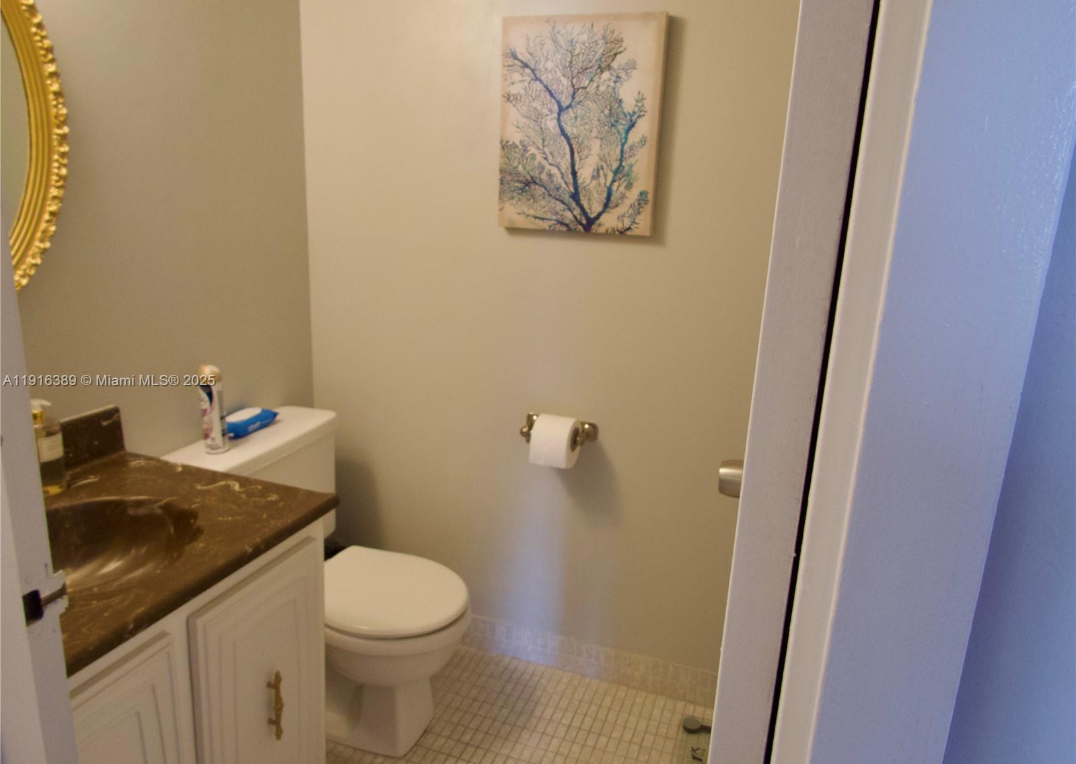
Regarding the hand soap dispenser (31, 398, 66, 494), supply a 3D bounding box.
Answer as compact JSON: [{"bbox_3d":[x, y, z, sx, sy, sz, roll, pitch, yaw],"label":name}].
[{"bbox_3d":[-0.941,0.120,1.418,0.078,0.177,0.072,7,15,18],"label":"hand soap dispenser"}]

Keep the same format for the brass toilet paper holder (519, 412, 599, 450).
[{"bbox_3d":[0.055,0.137,2.027,0.206,0.057,0.093,7,15,18],"label":"brass toilet paper holder"}]

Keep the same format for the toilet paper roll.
[{"bbox_3d":[0.046,0.159,2.005,0.105,0.134,0.134,7,15,18],"label":"toilet paper roll"}]

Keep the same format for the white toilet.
[{"bbox_3d":[-0.502,0.529,1.917,0.714,0.745,0.510,7,15,18],"label":"white toilet"}]

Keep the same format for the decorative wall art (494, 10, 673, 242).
[{"bbox_3d":[0.103,-0.637,1.865,0.406,0.508,0.030,7,15,18],"label":"decorative wall art"}]

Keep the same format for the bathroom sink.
[{"bbox_3d":[-0.782,0.340,1.213,0.365,0.155,0.462,7,15,18],"label":"bathroom sink"}]

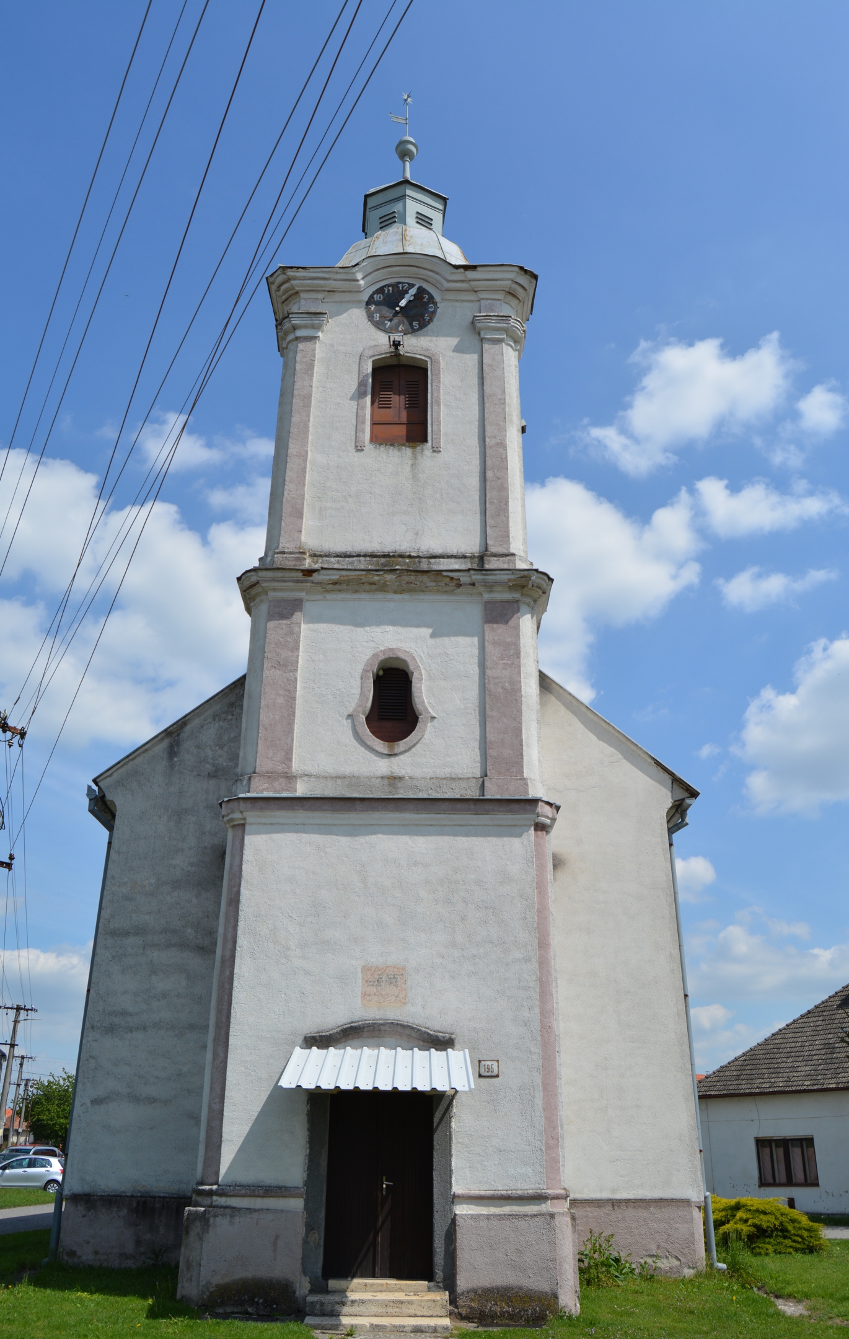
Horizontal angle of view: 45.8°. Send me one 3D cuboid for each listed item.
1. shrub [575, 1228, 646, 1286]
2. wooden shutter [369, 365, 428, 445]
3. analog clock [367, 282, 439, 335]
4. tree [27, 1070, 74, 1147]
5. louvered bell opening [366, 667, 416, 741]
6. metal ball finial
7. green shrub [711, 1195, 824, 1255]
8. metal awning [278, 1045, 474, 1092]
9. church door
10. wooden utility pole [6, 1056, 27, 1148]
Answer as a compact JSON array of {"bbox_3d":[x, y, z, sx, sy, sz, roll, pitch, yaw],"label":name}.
[{"bbox_3d":[2.754,8.749,15.007,1.100,0.770,0.850,0,-26,0],"label":"shrub"},{"bbox_3d":[-0.428,-4.570,17.302,0.990,1.850,0.090,0,-26,0],"label":"wooden shutter"},{"bbox_3d":[-0.410,-6.485,17.948,1.300,1.300,0.100,1,-26,0],"label":"analog clock"},{"bbox_3d":[-29.060,36.122,80.255,5.600,7.800,5.600,9,-28,-17],"label":"tree"},{"bbox_3d":[-0.472,0.546,14.729,0.770,1.330,0.200,0,-26,0],"label":"louvered bell opening"},{"bbox_3d":[-0.402,-11.655,22.952,0.510,1.360,0.510,0,-26,0],"label":"metal ball finial"},{"bbox_3d":[6.597,10.950,19.876,2.600,1.050,2.300,0,-26,0],"label":"green shrub"},{"bbox_3d":[-0.517,4.574,11.520,2.120,0.560,1.420,1,-26,0],"label":"metal awning"},{"bbox_3d":[-0.521,5.972,11.771,1.270,2.060,0.100,1,-26,0],"label":"church door"},{"bbox_3d":[-25.850,28.115,63.098,0.270,7.500,0.270,0,-26,0],"label":"wooden utility pole"}]

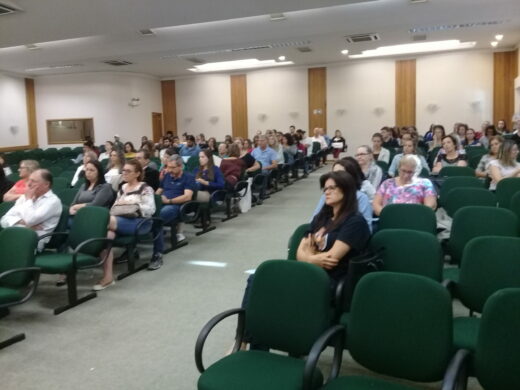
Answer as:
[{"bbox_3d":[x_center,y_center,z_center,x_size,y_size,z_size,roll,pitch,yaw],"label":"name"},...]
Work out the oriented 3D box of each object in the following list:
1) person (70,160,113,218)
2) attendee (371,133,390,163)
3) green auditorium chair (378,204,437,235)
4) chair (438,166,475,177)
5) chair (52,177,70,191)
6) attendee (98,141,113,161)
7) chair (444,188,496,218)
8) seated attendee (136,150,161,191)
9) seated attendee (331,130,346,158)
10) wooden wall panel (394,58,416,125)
[{"bbox_3d":[-1.981,0.271,5.324,0.520,1.270,0.800,1,5,22],"label":"person"},{"bbox_3d":[1.833,-0.335,7.336,0.480,1.264,0.800,1,6,29],"label":"attendee"},{"bbox_3d":[1.113,0.560,3.696,0.560,0.880,0.620,1,5,30],"label":"green auditorium chair"},{"bbox_3d":[2.546,0.100,6.128,0.560,0.880,0.620,1,6,31],"label":"chair"},{"bbox_3d":[-3.535,0.128,7.790,0.580,0.850,0.620,2,6,29],"label":"chair"},{"bbox_3d":[-3.458,-0.549,10.337,0.480,1.271,0.800,1,6,30],"label":"attendee"},{"bbox_3d":[2.026,0.365,4.648,0.580,0.850,0.620,2,6,29],"label":"chair"},{"bbox_3d":[-1.920,-0.081,7.500,0.500,1.272,0.780,2,6,36],"label":"seated attendee"},{"bbox_3d":[2.873,-1.798,17.115,0.550,1.180,0.750,0,5,18],"label":"seated attendee"},{"bbox_3d":[4.357,-2.497,13.885,0.580,2.962,0.060,0,6,19],"label":"wooden wall panel"}]

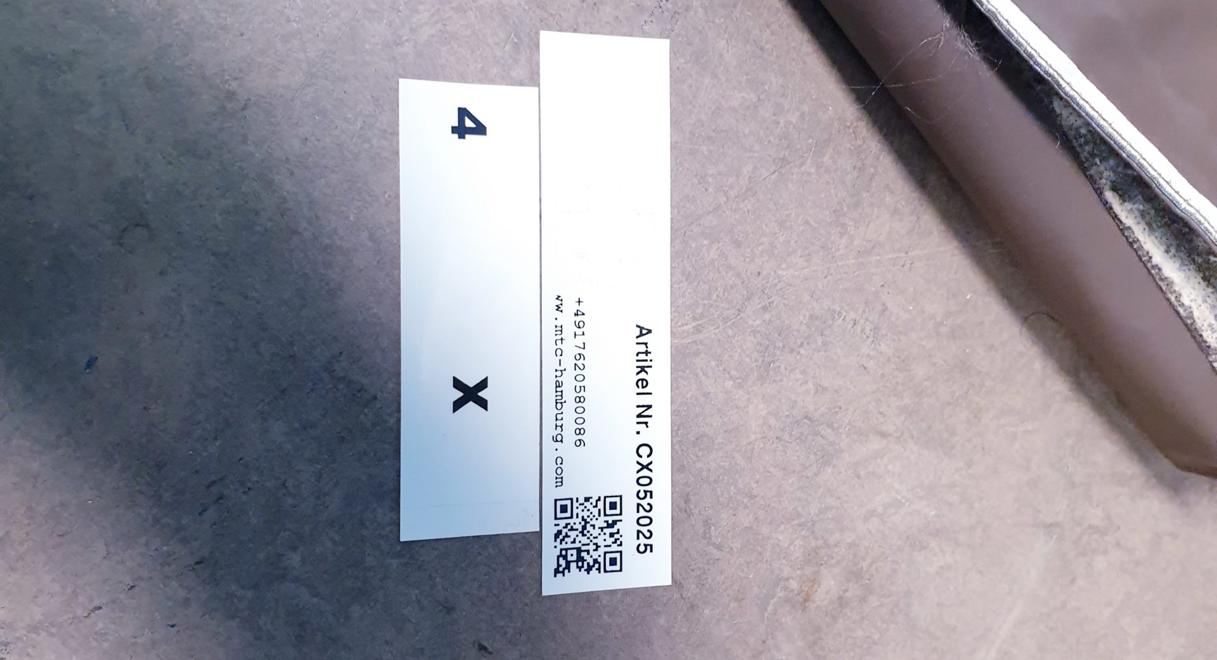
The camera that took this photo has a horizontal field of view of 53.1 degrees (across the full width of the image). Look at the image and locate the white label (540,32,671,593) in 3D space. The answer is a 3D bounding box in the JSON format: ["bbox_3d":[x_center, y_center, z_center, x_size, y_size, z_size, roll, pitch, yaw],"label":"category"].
[{"bbox_3d":[0.000,-0.003,0.221,0.025,0.001,0.101,-1,91,-20],"label":"white label"}]

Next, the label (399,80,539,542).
[{"bbox_3d":[-0.024,-0.003,0.213,0.025,0.001,0.079,0,91,-20],"label":"label"}]

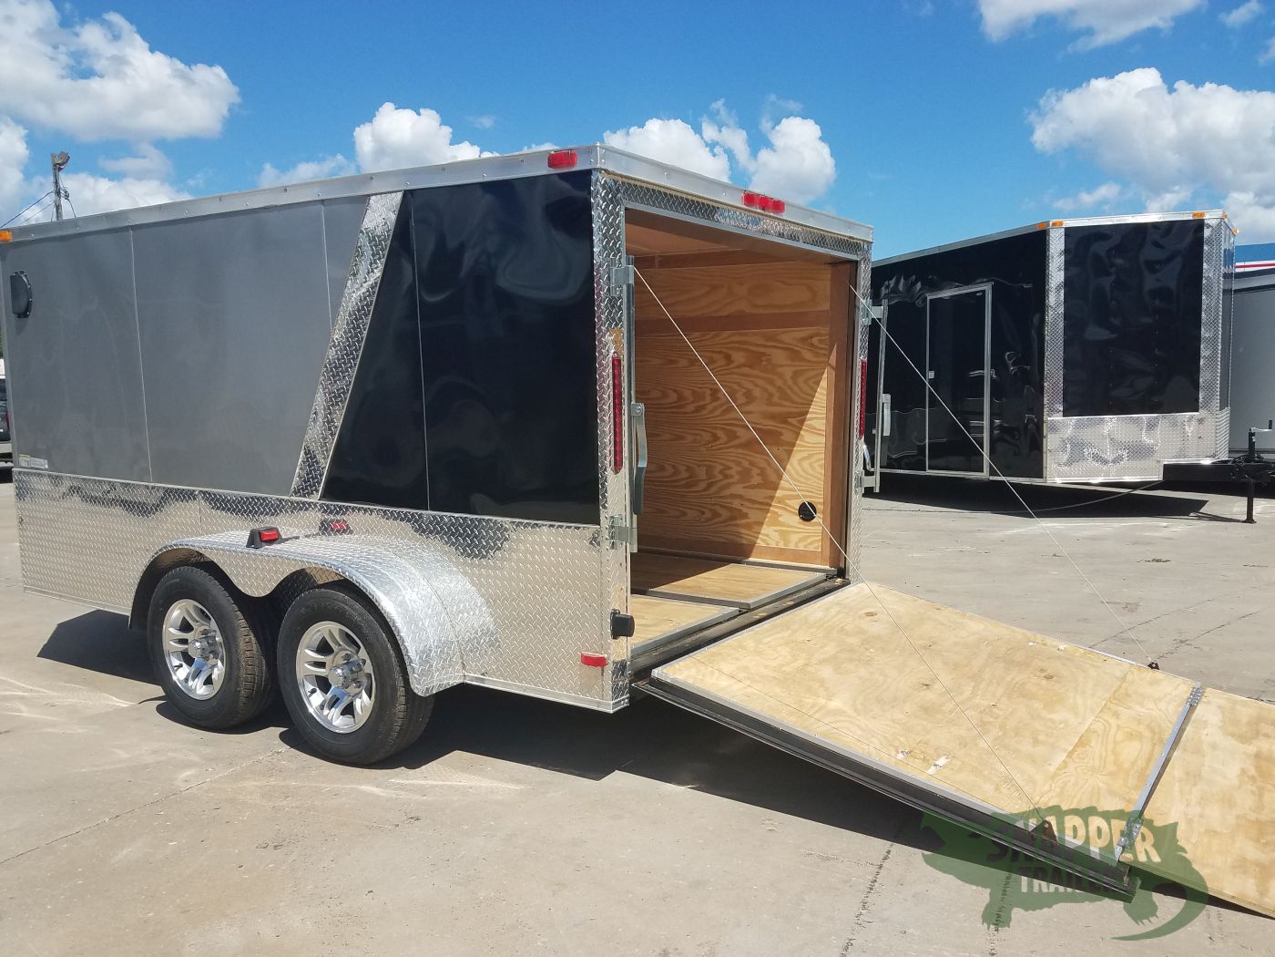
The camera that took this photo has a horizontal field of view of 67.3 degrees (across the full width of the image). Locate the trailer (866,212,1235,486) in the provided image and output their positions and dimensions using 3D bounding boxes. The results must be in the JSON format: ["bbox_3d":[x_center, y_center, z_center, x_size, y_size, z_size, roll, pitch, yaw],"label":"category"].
[{"bbox_3d":[4.086,-1.349,11.802,2.499,2.570,6.600,-3,5,-22],"label":"trailer"}]

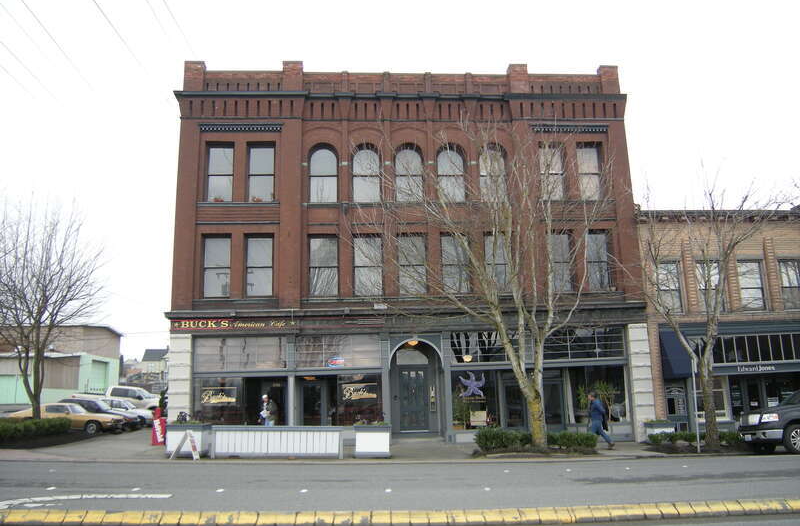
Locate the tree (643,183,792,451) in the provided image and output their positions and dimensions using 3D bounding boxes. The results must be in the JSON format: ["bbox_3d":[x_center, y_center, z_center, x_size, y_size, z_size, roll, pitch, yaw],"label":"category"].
[{"bbox_3d":[9.206,1.395,19.745,4.600,8.194,4.400,-1,-12,-3],"label":"tree"}]

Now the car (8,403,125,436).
[{"bbox_3d":[-13.955,6.586,27.327,4.780,1.280,1.870,-1,-12,1],"label":"car"}]

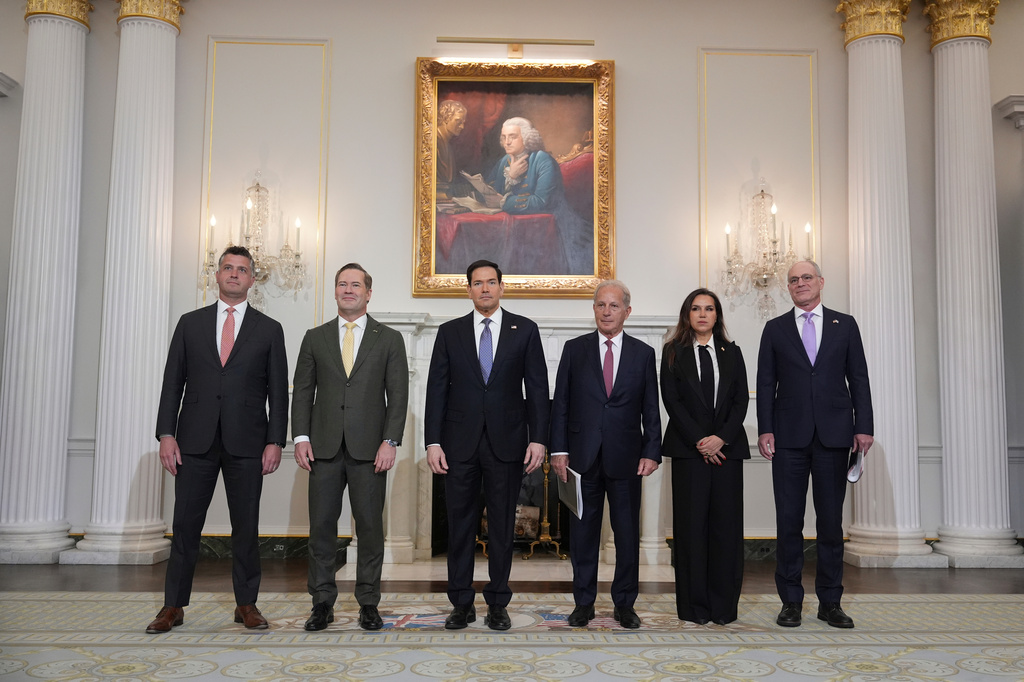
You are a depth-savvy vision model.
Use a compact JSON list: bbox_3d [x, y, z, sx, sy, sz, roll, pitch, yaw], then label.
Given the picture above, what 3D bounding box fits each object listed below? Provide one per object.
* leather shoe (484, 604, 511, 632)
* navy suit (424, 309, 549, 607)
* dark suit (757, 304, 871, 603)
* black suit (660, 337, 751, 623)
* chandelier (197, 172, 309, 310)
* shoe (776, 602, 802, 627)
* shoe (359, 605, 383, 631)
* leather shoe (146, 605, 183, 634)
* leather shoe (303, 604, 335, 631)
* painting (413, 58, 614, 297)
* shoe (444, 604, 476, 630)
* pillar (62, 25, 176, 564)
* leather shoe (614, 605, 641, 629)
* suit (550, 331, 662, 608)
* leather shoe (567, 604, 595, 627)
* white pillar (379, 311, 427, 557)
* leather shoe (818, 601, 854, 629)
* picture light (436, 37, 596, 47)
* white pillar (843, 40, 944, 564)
[{"bbox_3d":[-0.068,1.310,4.649,0.105,0.110,0.295,1,-5,-10],"label":"leather shoe"},{"bbox_3d":[-0.124,0.575,4.816,0.615,1.482,0.330,1,-5,-2],"label":"navy suit"},{"bbox_3d":[1.530,0.576,4.933,0.560,1.530,0.320,0,-5,10],"label":"dark suit"},{"bbox_3d":[0.968,0.678,4.895,0.445,1.430,0.310,0,-5,6],"label":"black suit"},{"bbox_3d":[-1.833,-0.728,6.925,0.750,1.030,0.400,1,-5,-2],"label":"chandelier"},{"bbox_3d":[1.381,1.335,4.791,0.105,0.110,0.295,-2,-6,21],"label":"shoe"},{"bbox_3d":[-0.687,1.323,4.701,0.110,0.110,0.300,2,-6,-13],"label":"shoe"},{"bbox_3d":[-1.640,1.302,4.583,0.110,0.110,0.300,0,-5,6],"label":"leather shoe"},{"bbox_3d":[-0.913,1.298,4.605,0.105,0.110,0.295,0,-5,10],"label":"leather shoe"},{"bbox_3d":[0.028,-1.244,7.436,1.530,1.865,0.100,1,-5,-2],"label":"painting"},{"bbox_3d":[-0.246,1.330,4.736,0.110,0.110,0.300,-1,-6,14],"label":"shoe"},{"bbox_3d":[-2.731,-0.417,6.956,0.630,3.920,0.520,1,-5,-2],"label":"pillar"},{"bbox_3d":[0.563,1.344,4.802,0.110,0.110,0.300,2,-6,-11],"label":"leather shoe"},{"bbox_3d":[0.477,0.642,4.902,0.565,1.395,0.320,0,-5,1],"label":"suit"},{"bbox_3d":[0.347,1.322,4.747,0.105,0.110,0.295,-2,-6,22],"label":"leather shoe"},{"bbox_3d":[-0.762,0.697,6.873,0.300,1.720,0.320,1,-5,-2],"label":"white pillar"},{"bbox_3d":[1.625,1.360,4.858,0.110,0.110,0.300,1,-5,-9],"label":"leather shoe"},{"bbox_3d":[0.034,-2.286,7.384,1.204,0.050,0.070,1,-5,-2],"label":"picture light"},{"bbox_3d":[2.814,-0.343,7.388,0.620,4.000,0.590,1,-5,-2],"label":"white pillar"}]

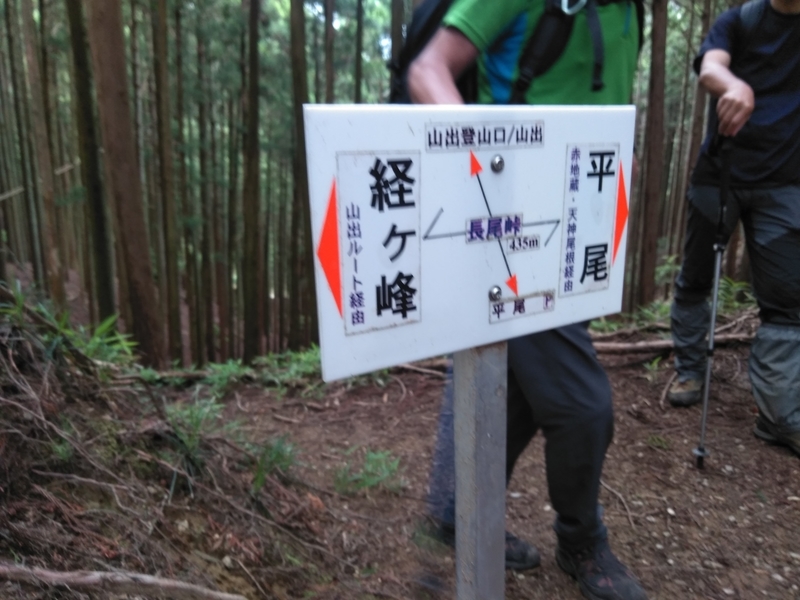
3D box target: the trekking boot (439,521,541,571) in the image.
[{"bbox_3d":[0.238,0.610,1.604,0.275,0.120,0.105,4,11,22],"label":"trekking boot"}]

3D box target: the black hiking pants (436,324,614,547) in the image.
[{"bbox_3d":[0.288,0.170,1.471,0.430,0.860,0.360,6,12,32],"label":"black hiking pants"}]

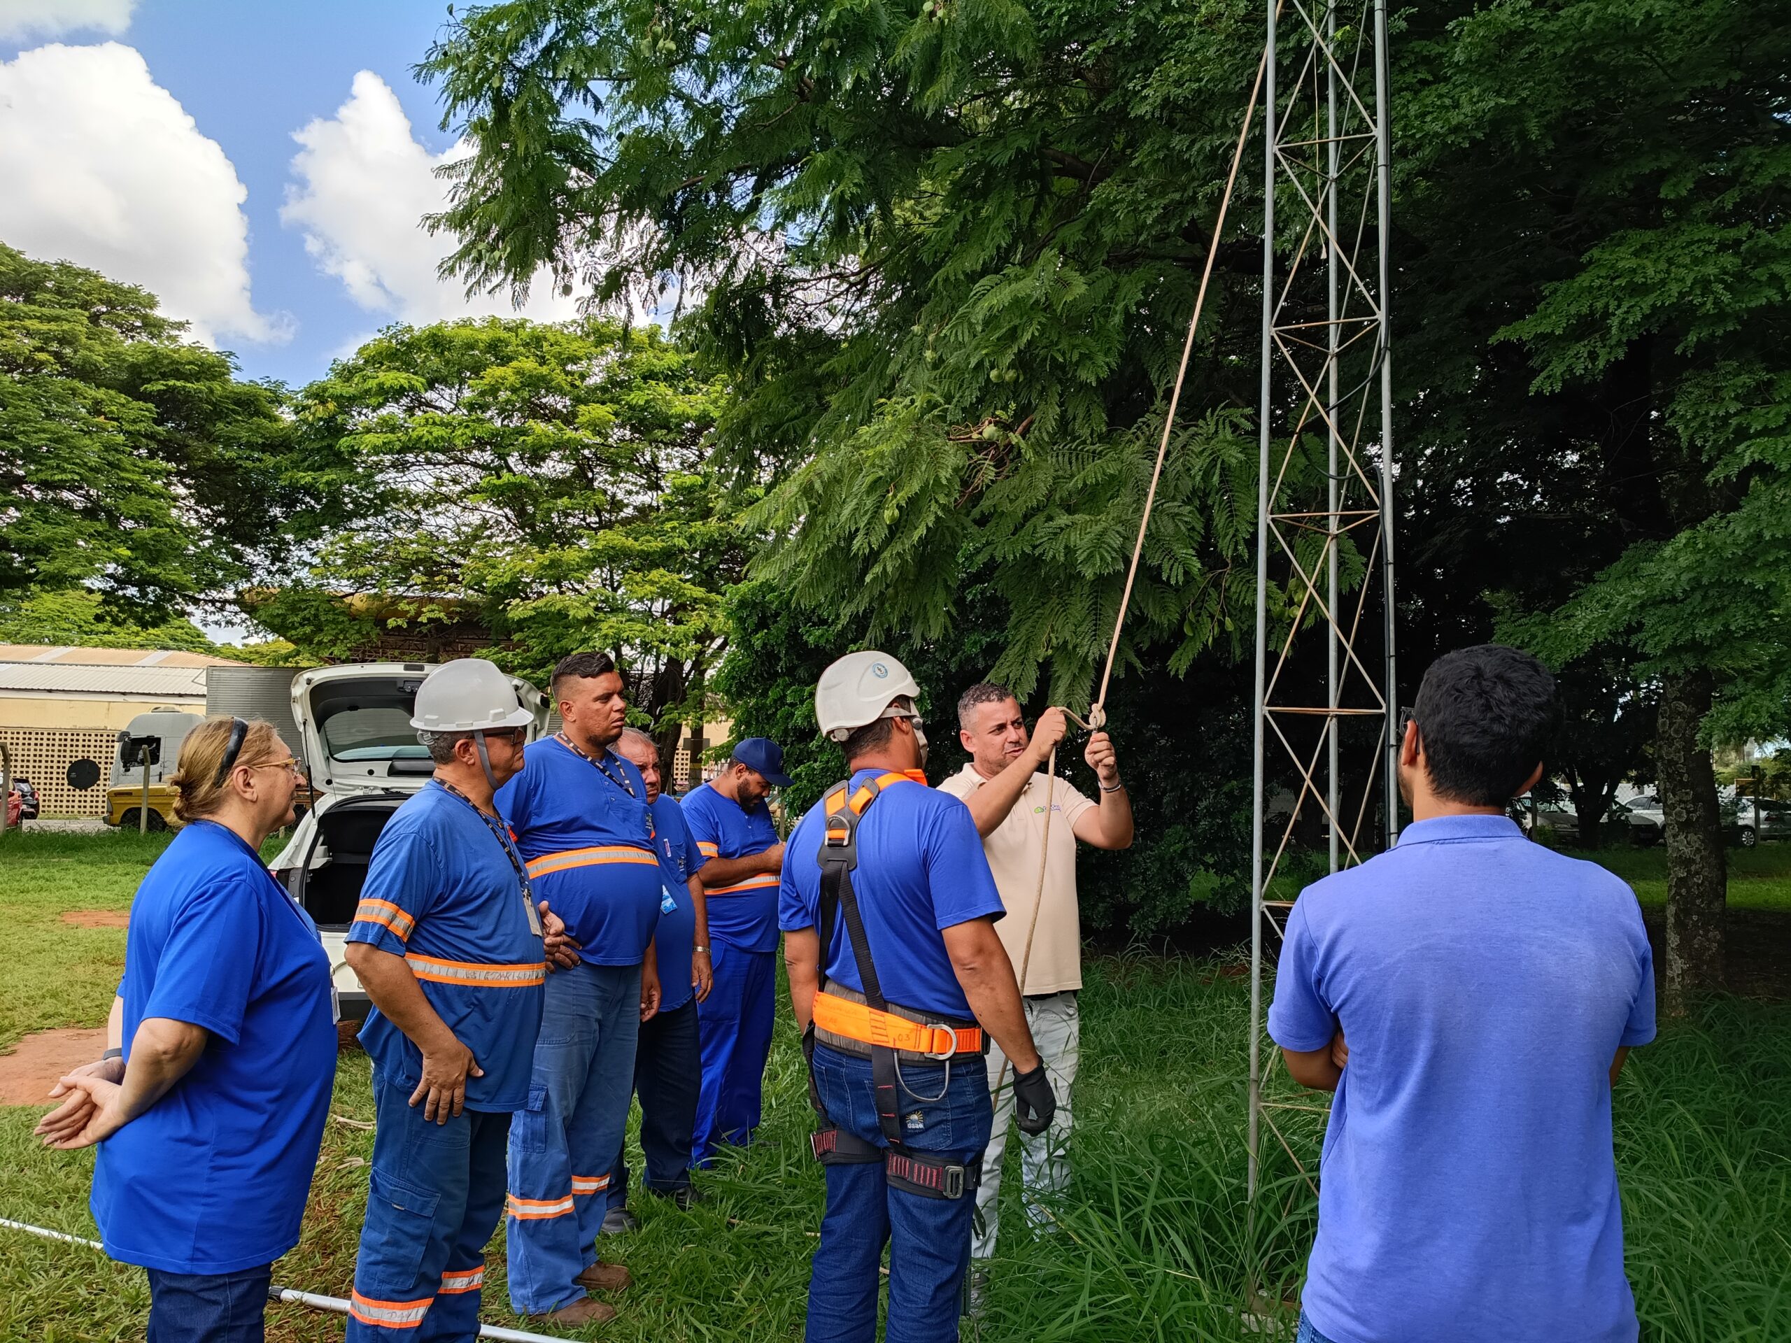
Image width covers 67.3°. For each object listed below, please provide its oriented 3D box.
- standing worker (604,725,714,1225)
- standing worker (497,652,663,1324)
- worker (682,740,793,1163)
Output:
[{"bbox_3d":[-0.779,1.022,4.681,0.360,1.670,0.540,-2,-6,38],"label":"standing worker"},{"bbox_3d":[-0.864,0.870,3.854,0.420,1.830,0.560,0,-5,20],"label":"standing worker"},{"bbox_3d":[-0.590,1.070,5.143,0.450,1.660,0.520,-2,-6,32],"label":"worker"}]

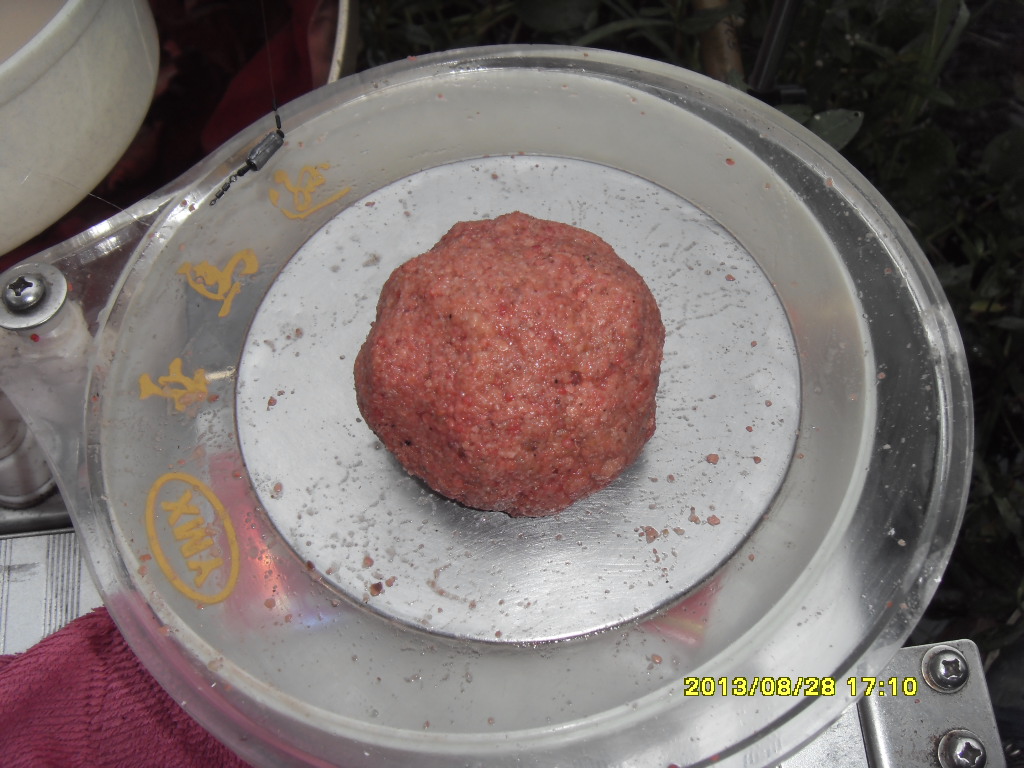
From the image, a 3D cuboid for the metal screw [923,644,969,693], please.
[{"bbox_3d":[0.111,0.073,0.294,0.012,0.005,0.012,-5,70,-2],"label":"metal screw"}]

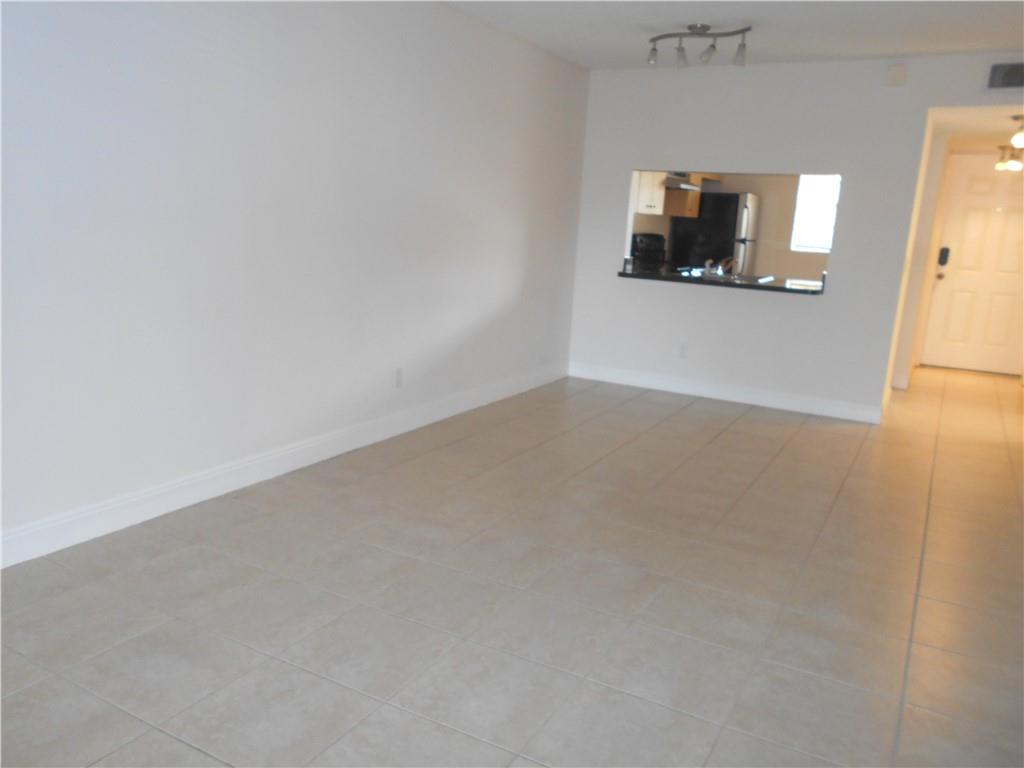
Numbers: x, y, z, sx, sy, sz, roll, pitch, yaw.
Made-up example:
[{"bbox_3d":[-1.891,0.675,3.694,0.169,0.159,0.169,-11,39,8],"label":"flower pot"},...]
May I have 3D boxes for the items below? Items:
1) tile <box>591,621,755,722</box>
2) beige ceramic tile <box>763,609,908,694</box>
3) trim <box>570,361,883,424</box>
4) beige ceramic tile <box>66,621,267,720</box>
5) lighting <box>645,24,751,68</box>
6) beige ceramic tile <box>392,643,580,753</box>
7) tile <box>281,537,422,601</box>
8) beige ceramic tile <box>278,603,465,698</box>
[{"bbox_3d":[0.470,0.838,2.251,0.396,0.010,0.392,9,13,28],"label":"tile"},{"bbox_3d":[1.010,0.832,2.395,0.396,0.010,0.392,9,13,28],"label":"beige ceramic tile"},{"bbox_3d":[1.559,0.037,5.985,2.410,0.132,0.016,9,14,26],"label":"trim"},{"bbox_3d":[-0.973,0.800,2.180,0.390,0.010,0.390,10,14,29],"label":"beige ceramic tile"},{"bbox_3d":[1.084,-1.984,4.503,0.650,0.225,0.150,13,15,37],"label":"lighting"},{"bbox_3d":[-0.067,0.843,2.110,0.396,0.010,0.392,9,13,28],"label":"beige ceramic tile"},{"bbox_3d":[-0.586,0.677,2.841,0.390,0.010,0.390,10,14,29],"label":"tile"},{"bbox_3d":[-0.418,0.790,2.296,0.396,0.010,0.392,9,13,28],"label":"beige ceramic tile"}]

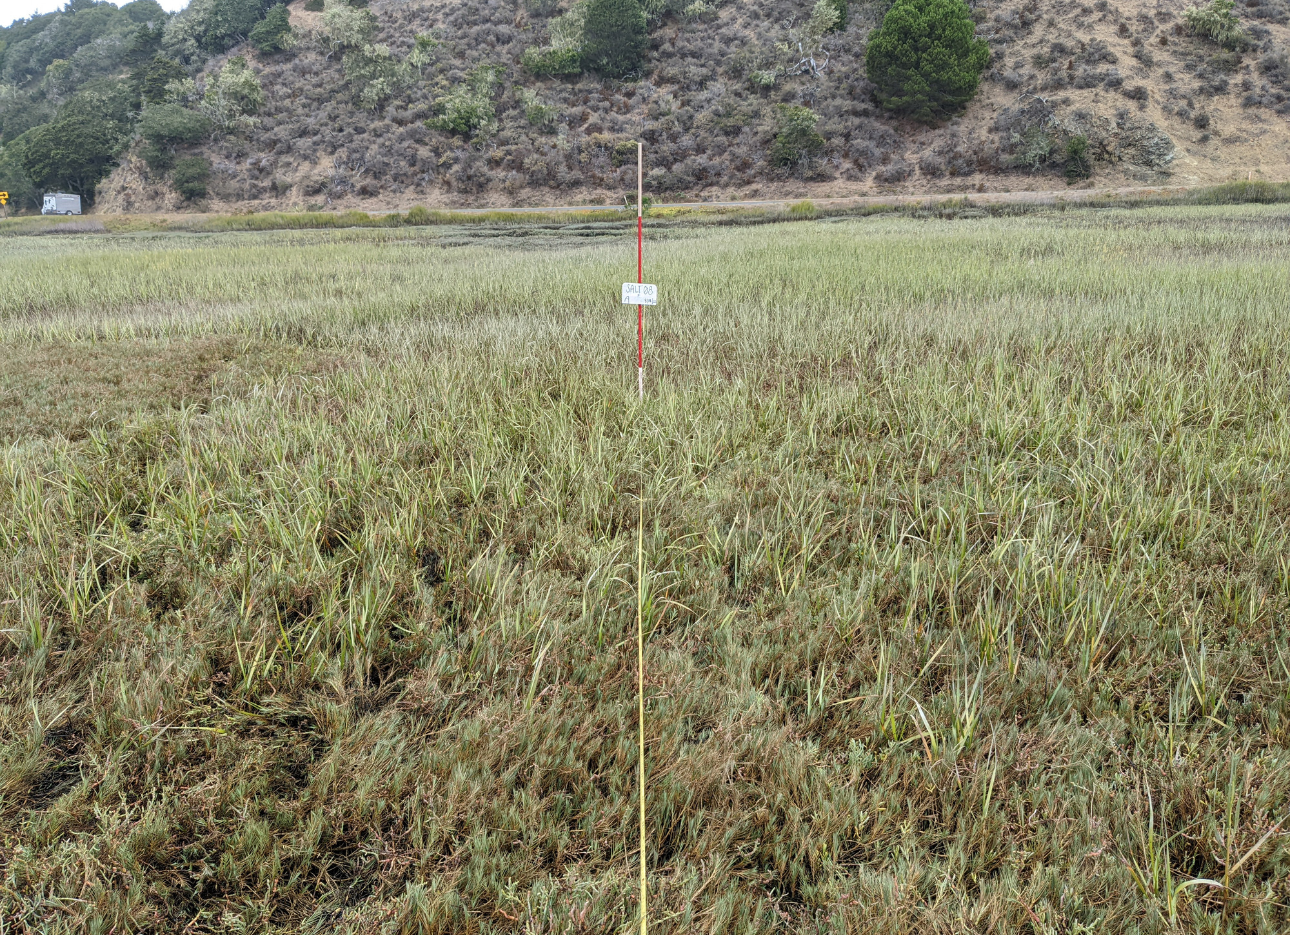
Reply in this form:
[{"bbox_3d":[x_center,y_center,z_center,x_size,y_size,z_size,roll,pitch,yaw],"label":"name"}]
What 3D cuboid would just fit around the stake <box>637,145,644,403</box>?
[{"bbox_3d":[-0.025,-1.196,6.727,0.023,1.850,0.023,-1,15,0],"label":"stake"}]

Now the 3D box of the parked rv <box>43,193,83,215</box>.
[{"bbox_3d":[-64.900,-28.900,111.700,2.400,3.050,6.700,-14,20,-42],"label":"parked rv"}]

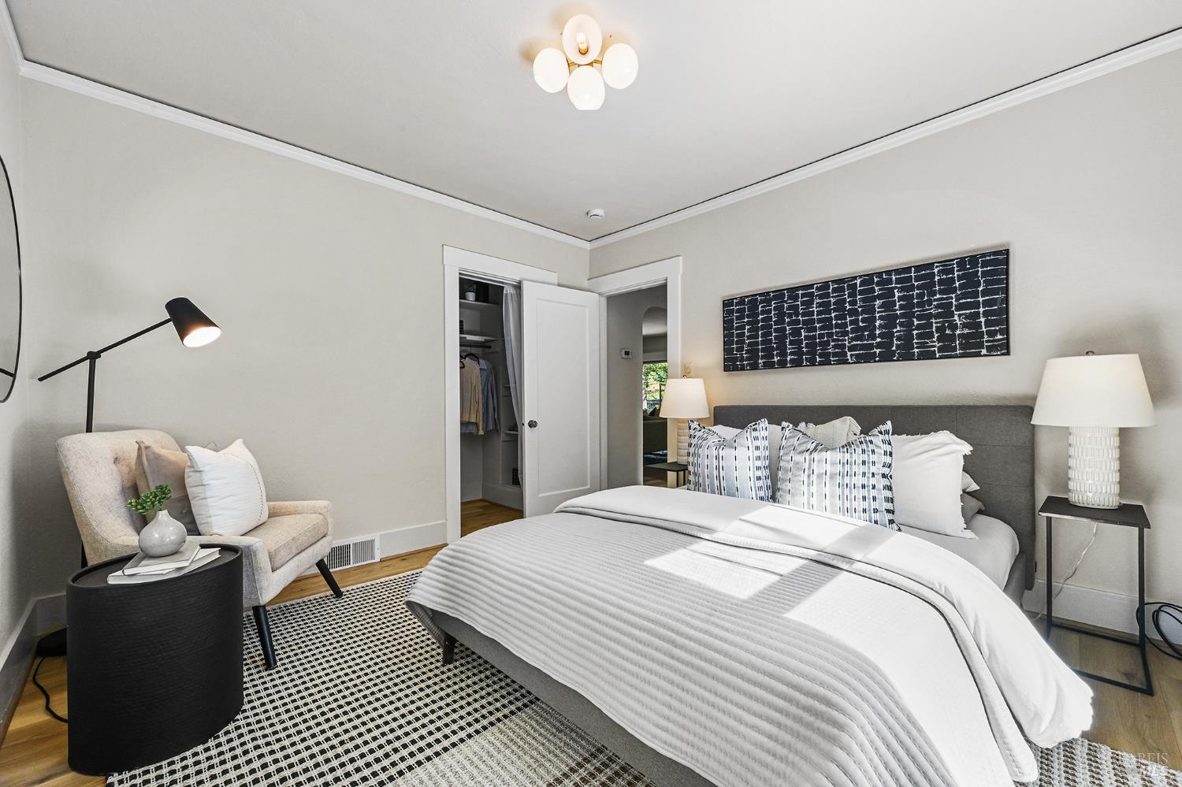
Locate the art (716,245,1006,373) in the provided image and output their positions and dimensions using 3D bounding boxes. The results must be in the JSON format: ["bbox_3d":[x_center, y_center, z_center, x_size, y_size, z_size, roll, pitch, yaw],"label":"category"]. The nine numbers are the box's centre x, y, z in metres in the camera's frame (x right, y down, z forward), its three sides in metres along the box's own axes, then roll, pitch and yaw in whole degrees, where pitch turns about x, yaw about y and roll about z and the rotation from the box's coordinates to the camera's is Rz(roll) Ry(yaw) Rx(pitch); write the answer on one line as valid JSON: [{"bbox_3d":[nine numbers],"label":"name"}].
[{"bbox_3d":[1.522,-0.433,2.815,0.040,0.520,1.540,-1,0,-44],"label":"art"}]

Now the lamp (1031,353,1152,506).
[{"bbox_3d":[2.098,0.149,1.933,0.350,0.645,0.350,-1,0,-44],"label":"lamp"}]

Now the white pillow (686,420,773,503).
[{"bbox_3d":[0.756,0.364,2.550,0.500,0.460,0.170,-1,-16,45],"label":"white pillow"}]

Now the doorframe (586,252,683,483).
[{"bbox_3d":[0.395,0.001,4.051,0.140,2.185,1.045,-1,0,-44],"label":"doorframe"}]

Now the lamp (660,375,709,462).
[{"bbox_3d":[0.660,0.185,3.245,0.350,0.625,0.350,-1,0,0],"label":"lamp"}]

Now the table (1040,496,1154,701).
[{"bbox_3d":[2.029,0.767,1.866,0.445,0.590,0.285,-1,0,-44],"label":"table"}]

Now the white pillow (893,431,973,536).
[{"bbox_3d":[1.438,0.394,2.197,0.610,0.470,0.190,-1,-25,46],"label":"white pillow"}]

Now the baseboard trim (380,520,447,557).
[{"bbox_3d":[-1.204,1.006,3.151,0.464,0.173,0.022,0,-1,-45],"label":"baseboard trim"}]

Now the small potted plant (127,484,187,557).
[{"bbox_3d":[-1.415,0.413,1.495,0.150,0.230,0.120,0,-1,-43],"label":"small potted plant"}]

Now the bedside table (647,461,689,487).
[{"bbox_3d":[0.633,0.791,3.215,0.445,0.590,0.285,-1,0,-44],"label":"bedside table"}]

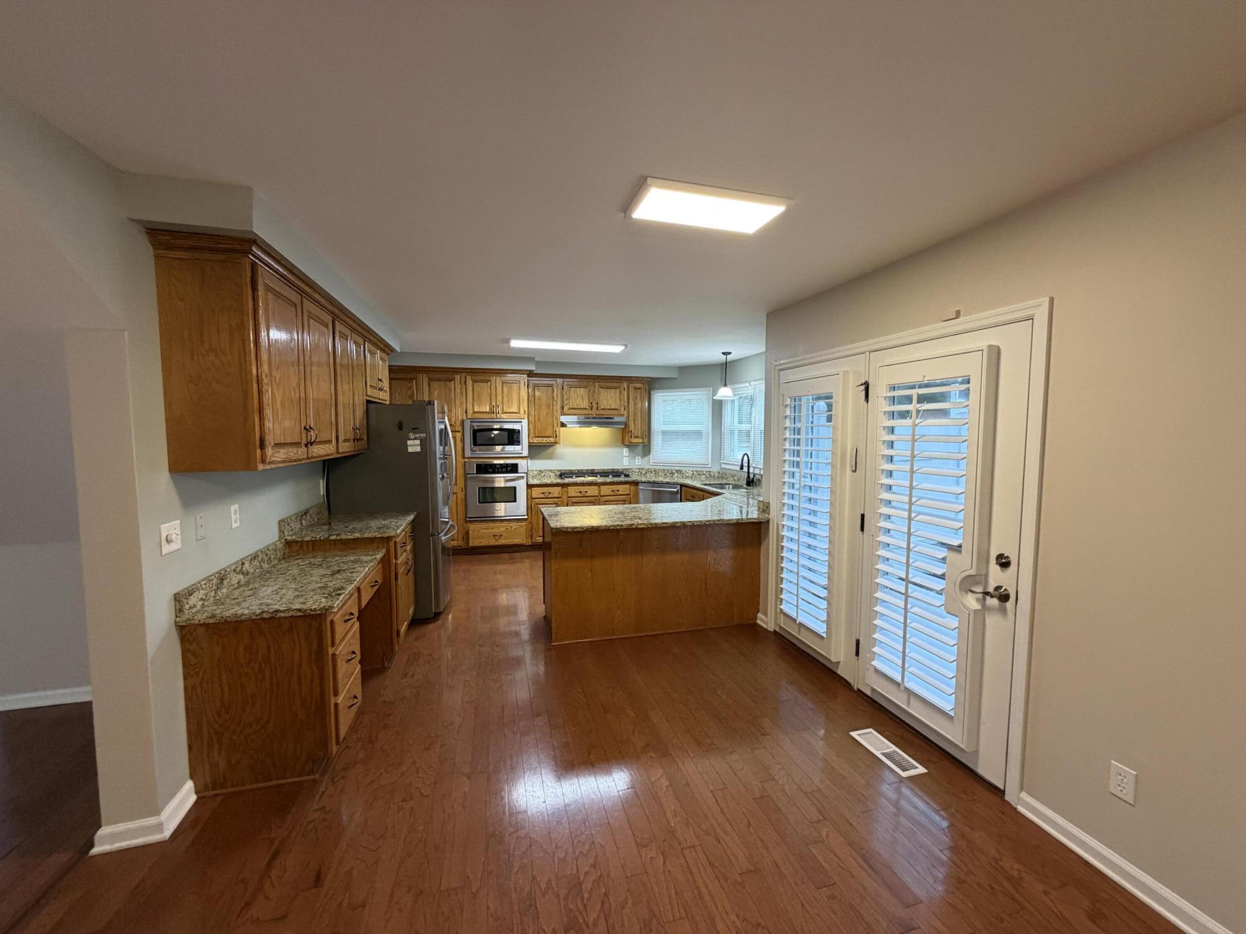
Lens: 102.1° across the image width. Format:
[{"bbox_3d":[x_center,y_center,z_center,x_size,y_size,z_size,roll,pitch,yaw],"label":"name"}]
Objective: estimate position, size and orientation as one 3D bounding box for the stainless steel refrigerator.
[{"bbox_3d":[-2.024,0.341,4.546,0.901,1.793,0.912,-1,4,-15],"label":"stainless steel refrigerator"}]

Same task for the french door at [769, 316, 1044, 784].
[{"bbox_3d":[1.413,0.333,2.999,0.125,2.059,1.885,-1,4,-15],"label":"french door"}]

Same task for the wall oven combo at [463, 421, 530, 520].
[{"bbox_3d":[-1.642,0.022,6.554,0.758,1.256,0.580,-1,4,-15],"label":"wall oven combo"}]

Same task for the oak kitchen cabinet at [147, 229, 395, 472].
[{"bbox_3d":[-2.052,-0.556,3.482,0.359,0.937,3.046,-1,4,-15],"label":"oak kitchen cabinet"}]

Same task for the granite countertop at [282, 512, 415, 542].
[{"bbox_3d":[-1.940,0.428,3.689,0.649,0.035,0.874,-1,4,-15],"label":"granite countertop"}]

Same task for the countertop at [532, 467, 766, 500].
[{"bbox_3d":[0.281,0.177,6.186,2.675,0.137,2.371,-1,4,-15],"label":"countertop"}]

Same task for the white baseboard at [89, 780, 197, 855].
[{"bbox_3d":[-1.877,1.360,1.995,0.229,0.103,0.265,-1,4,-15],"label":"white baseboard"}]

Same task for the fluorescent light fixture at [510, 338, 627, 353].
[{"bbox_3d":[-0.567,-1.288,5.368,1.217,0.058,0.328,-1,4,-15],"label":"fluorescent light fixture"}]

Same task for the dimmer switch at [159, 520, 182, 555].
[{"bbox_3d":[-1.791,0.283,2.016,0.028,0.119,0.120,-1,4,-15],"label":"dimmer switch"}]

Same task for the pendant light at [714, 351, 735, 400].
[{"bbox_3d":[1.207,-1.075,5.974,0.234,0.557,0.234,0,4,0],"label":"pendant light"}]

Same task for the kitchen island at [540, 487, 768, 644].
[{"bbox_3d":[0.222,0.816,4.133,1.716,0.897,0.889,-1,4,-15],"label":"kitchen island"}]

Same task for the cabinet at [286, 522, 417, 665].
[{"bbox_3d":[-1.909,0.858,3.643,0.636,0.866,0.874,-1,4,-15],"label":"cabinet"}]

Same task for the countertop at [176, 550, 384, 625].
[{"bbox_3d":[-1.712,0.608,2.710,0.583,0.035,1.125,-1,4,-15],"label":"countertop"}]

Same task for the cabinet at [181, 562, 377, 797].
[{"bbox_3d":[-1.693,0.983,2.694,0.551,0.757,1.053,-1,4,-15],"label":"cabinet"}]

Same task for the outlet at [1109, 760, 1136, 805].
[{"bbox_3d":[1.781,1.130,1.798,0.014,0.128,0.073,-1,4,-15],"label":"outlet"}]

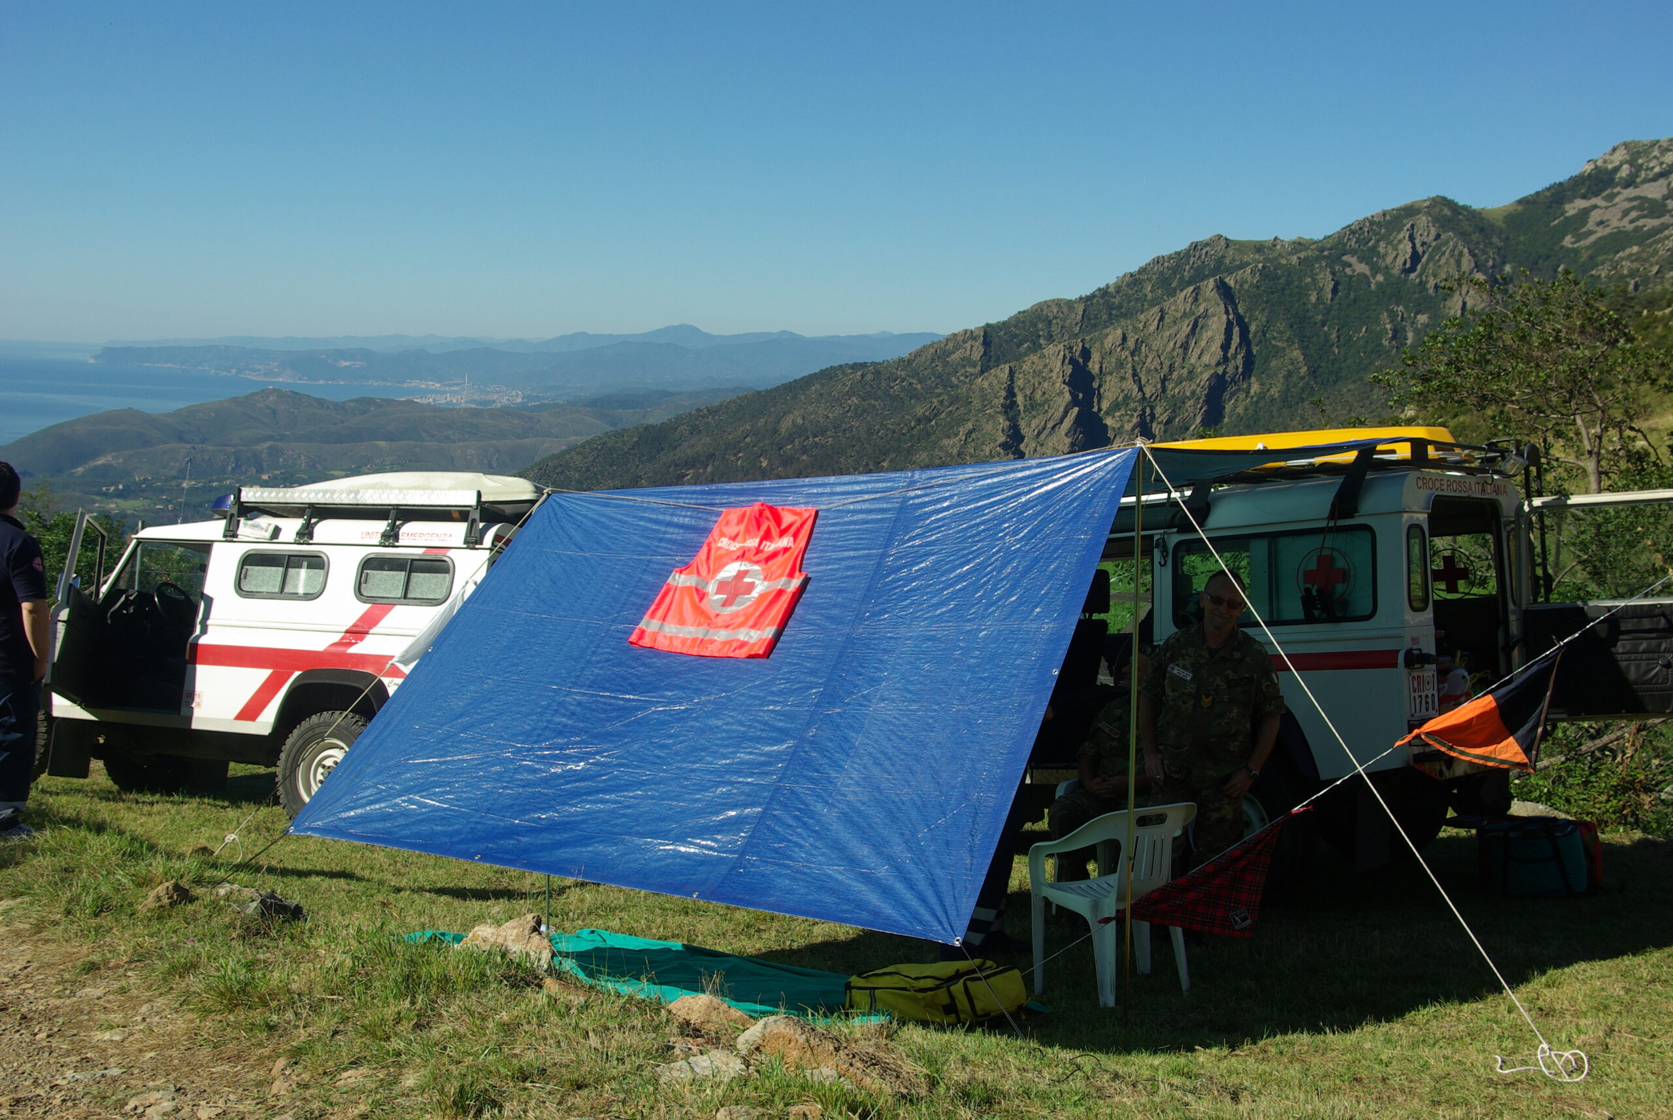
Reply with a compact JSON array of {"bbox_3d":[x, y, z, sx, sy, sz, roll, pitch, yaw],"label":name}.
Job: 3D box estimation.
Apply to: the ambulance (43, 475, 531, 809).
[{"bbox_3d":[-3.951,0.570,12.740,4.600,2.420,1.950,1,-4,23],"label":"ambulance"}]

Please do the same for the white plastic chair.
[{"bbox_3d":[1.175,1.400,7.500,0.570,0.810,0.560,-1,1,-33],"label":"white plastic chair"}]

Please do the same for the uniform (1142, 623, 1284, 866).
[{"bbox_3d":[1.680,0.880,8.200,0.630,1.200,0.360,2,8,16],"label":"uniform"}]

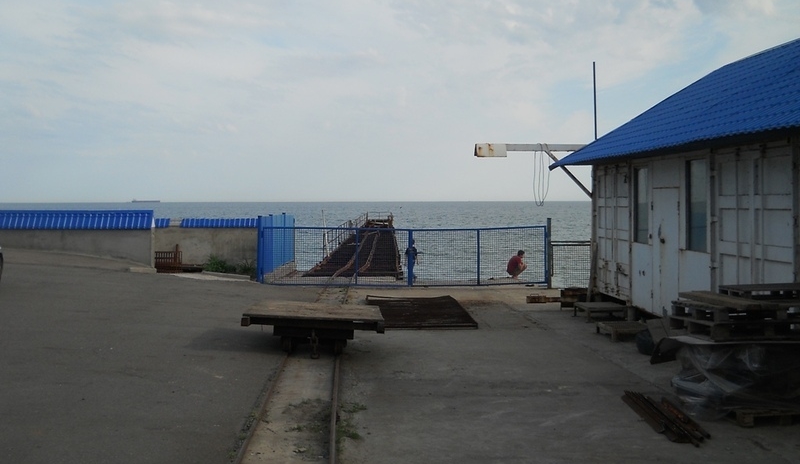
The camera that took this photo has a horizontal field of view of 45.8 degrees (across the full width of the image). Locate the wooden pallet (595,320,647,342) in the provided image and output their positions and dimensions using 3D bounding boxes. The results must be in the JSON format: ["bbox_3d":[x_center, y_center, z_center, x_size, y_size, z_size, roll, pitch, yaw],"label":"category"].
[{"bbox_3d":[3.520,1.533,14.672,0.720,0.200,0.920,0,2,-3],"label":"wooden pallet"}]

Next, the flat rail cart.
[{"bbox_3d":[-1.085,1.260,12.178,1.700,0.520,1.950,3,0,-4],"label":"flat rail cart"}]

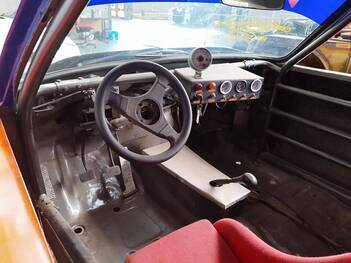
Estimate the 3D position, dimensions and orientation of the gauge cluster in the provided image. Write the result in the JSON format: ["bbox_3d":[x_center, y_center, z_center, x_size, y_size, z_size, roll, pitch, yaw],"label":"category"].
[{"bbox_3d":[0.205,-0.290,1.261,0.364,0.226,0.238,-6,28,-18],"label":"gauge cluster"}]

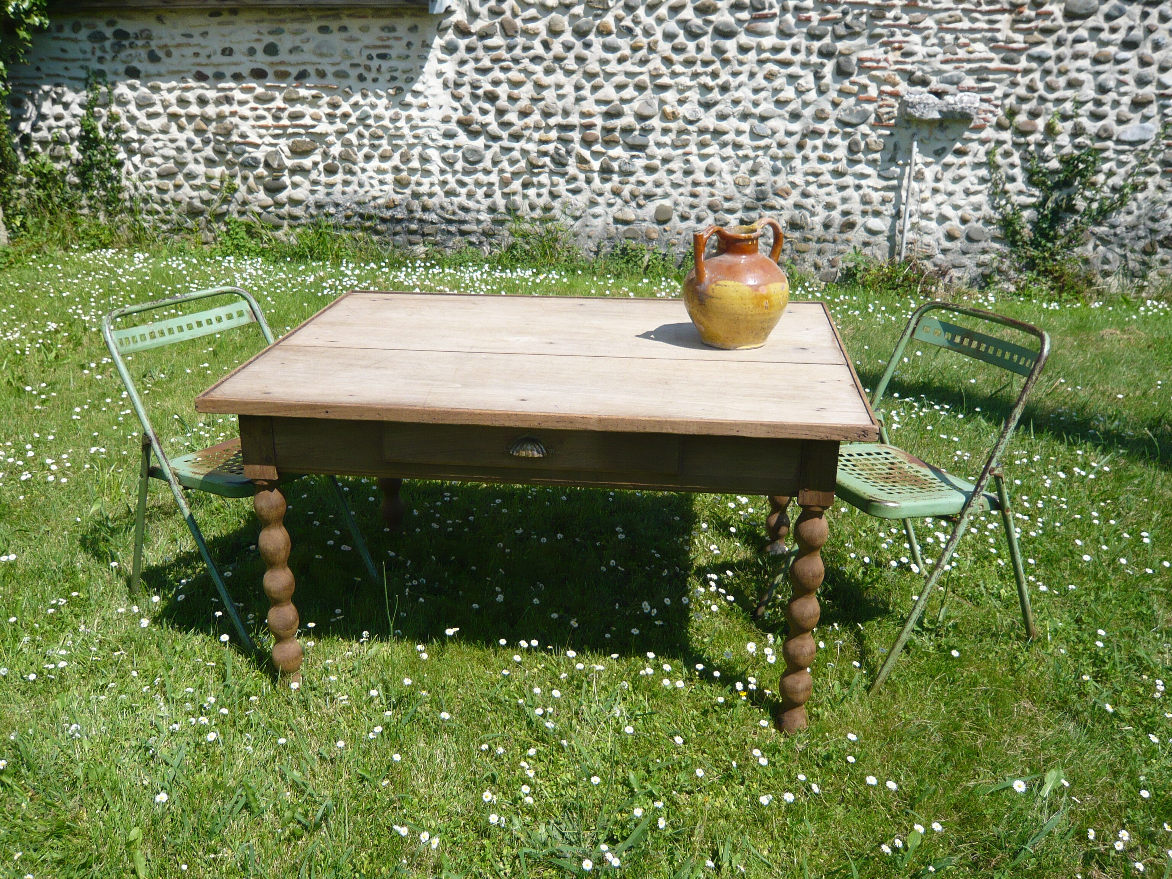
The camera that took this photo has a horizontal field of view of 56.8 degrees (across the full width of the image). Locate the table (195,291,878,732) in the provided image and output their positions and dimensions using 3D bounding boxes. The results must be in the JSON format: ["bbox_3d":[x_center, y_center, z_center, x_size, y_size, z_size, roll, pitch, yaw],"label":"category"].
[{"bbox_3d":[-0.062,0.123,2.692,1.330,0.745,1.009,2,20,6],"label":"table"}]

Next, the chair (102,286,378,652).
[{"bbox_3d":[-0.910,0.046,2.845,0.539,0.811,0.444,14,24,33],"label":"chair"}]

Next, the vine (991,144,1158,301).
[{"bbox_3d":[2.786,-1.252,6.225,0.784,0.839,0.250,6,21,15],"label":"vine"}]

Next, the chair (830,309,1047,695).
[{"bbox_3d":[0.788,0.108,2.623,0.539,0.811,0.444,-9,22,-23],"label":"chair"}]

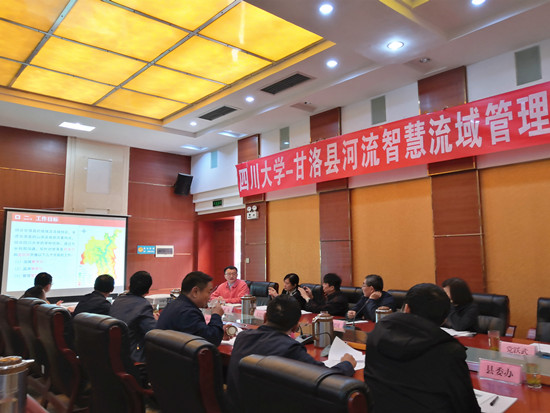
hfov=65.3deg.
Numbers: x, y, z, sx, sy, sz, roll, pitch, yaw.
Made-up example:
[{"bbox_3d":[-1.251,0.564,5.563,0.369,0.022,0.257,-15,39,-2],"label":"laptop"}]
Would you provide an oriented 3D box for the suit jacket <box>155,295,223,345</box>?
[{"bbox_3d":[-0.440,0.880,2.468,0.500,0.730,0.550,4,-8,-37],"label":"suit jacket"}]

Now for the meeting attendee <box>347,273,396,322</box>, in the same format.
[{"bbox_3d":[0.969,1.255,4.036,0.750,1.180,0.600,3,-7,-34],"label":"meeting attendee"}]

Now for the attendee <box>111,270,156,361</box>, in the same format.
[{"bbox_3d":[-0.950,1.130,3.021,0.540,1.300,0.780,-5,-7,33],"label":"attendee"}]

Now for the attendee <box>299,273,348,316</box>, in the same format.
[{"bbox_3d":[0.467,1.245,3.979,0.780,1.250,0.540,2,-7,-22],"label":"attendee"}]

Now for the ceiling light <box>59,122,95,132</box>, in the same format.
[{"bbox_3d":[-3.744,-1.512,8.161,0.580,0.060,0.310,5,-8,-41],"label":"ceiling light"}]

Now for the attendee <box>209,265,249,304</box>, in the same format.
[{"bbox_3d":[-0.614,1.413,5.739,0.580,1.250,0.750,-3,-6,23],"label":"attendee"}]

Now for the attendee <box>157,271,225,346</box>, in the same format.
[{"bbox_3d":[-0.423,1.056,2.463,0.800,1.320,0.560,4,-8,-37],"label":"attendee"}]

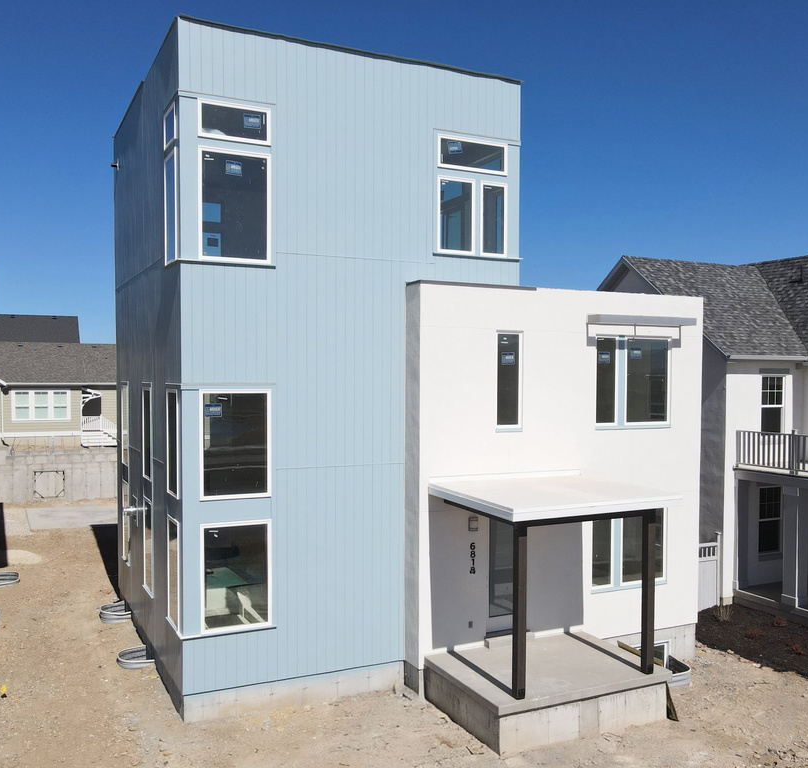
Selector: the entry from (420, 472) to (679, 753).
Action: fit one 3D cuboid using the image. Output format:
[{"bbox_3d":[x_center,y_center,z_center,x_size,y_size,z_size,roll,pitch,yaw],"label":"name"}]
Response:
[{"bbox_3d":[2.440,3.660,12.200,3.350,3.720,2.350,-1,2,-27],"label":"entry"}]

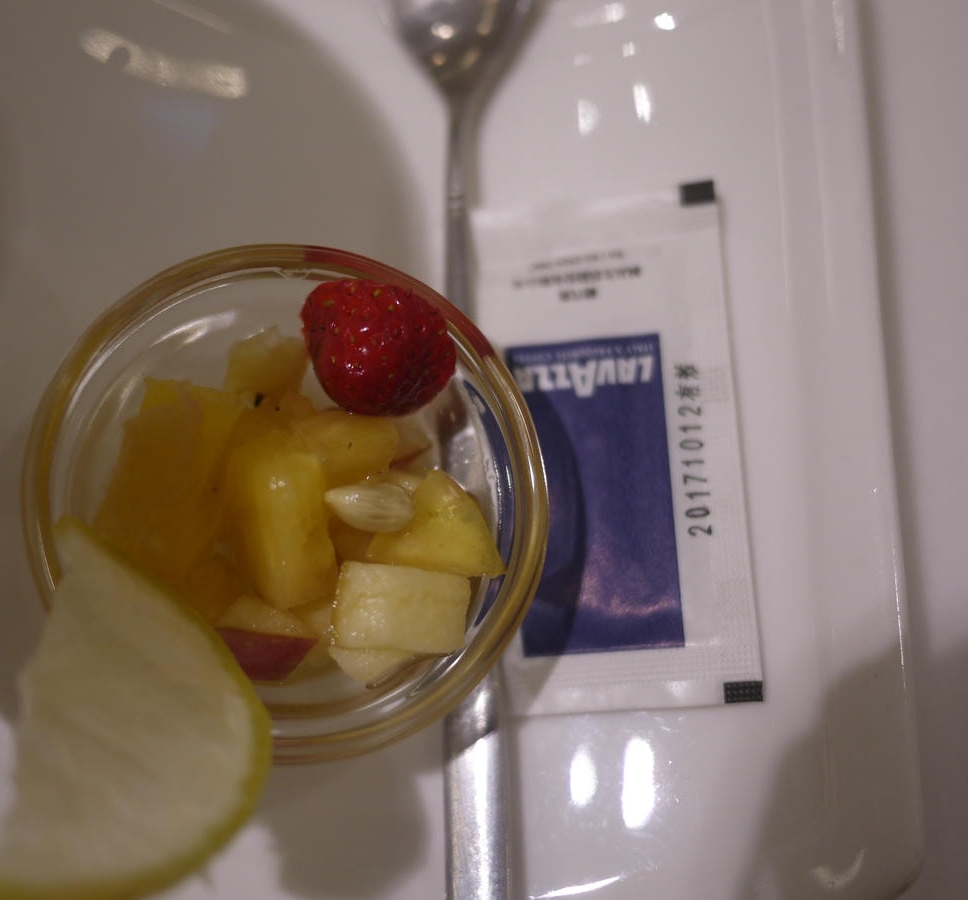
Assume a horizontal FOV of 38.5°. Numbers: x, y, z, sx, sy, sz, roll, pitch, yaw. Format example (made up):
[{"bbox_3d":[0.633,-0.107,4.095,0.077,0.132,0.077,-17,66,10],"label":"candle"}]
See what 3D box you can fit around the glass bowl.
[{"bbox_3d":[-0.029,0.011,0.226,0.077,0.050,0.077,0,83,-1],"label":"glass bowl"}]

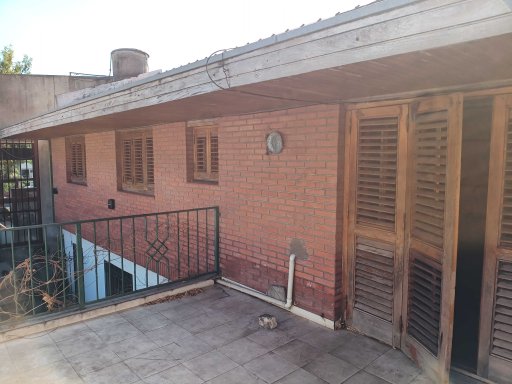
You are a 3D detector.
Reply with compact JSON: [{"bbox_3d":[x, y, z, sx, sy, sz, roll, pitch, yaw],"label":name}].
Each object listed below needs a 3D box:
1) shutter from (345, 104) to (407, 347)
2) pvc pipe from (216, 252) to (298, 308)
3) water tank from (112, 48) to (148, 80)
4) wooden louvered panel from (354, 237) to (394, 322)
[{"bbox_3d":[1.072,0.285,3.173,0.045,2.050,0.535,-4,7,-43],"label":"shutter"},{"bbox_3d":[-0.062,0.925,4.177,0.070,0.645,1.370,-4,7,-43],"label":"pvc pipe"},{"bbox_3d":[-3.859,-3.663,10.960,1.100,1.150,1.100,-4,7,-43],"label":"water tank"},{"bbox_3d":[1.070,0.766,3.214,0.035,0.715,0.378,-4,7,-43],"label":"wooden louvered panel"}]

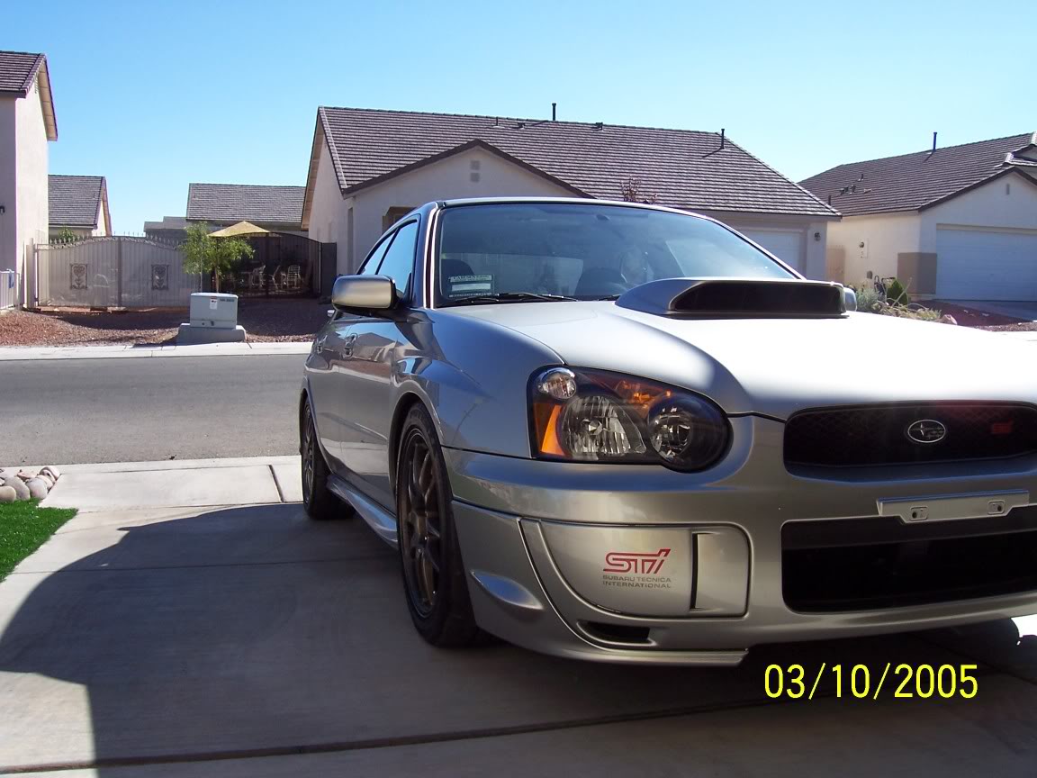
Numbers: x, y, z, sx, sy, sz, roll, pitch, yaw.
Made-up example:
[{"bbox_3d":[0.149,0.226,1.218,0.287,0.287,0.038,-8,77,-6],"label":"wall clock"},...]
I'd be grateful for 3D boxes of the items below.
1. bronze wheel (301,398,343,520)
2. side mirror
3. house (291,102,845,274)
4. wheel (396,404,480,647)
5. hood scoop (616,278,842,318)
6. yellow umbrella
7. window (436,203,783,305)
[{"bbox_3d":[-0.925,0.317,5.007,0.230,0.635,0.635,1,0,-18],"label":"bronze wheel"},{"bbox_3d":[-0.495,-0.303,3.264,0.200,0.125,0.115,1,0,-18],"label":"side mirror"},{"bbox_3d":[0.808,-6.013,34.716,15.000,6.070,12.600,-1,5,-17],"label":"house"},{"bbox_3d":[-0.142,0.338,2.591,0.230,0.635,0.635,1,0,-18],"label":"wheel"},{"bbox_3d":[0.563,-0.253,2.856,0.600,0.140,0.440,1,0,-18],"label":"hood scoop"},{"bbox_3d":[-9.522,-5.585,35.500,2.650,0.600,2.650,-1,5,-17],"label":"yellow umbrella"},{"bbox_3d":[0.324,-0.457,3.604,1.360,0.160,0.760,1,35,-18],"label":"window"}]

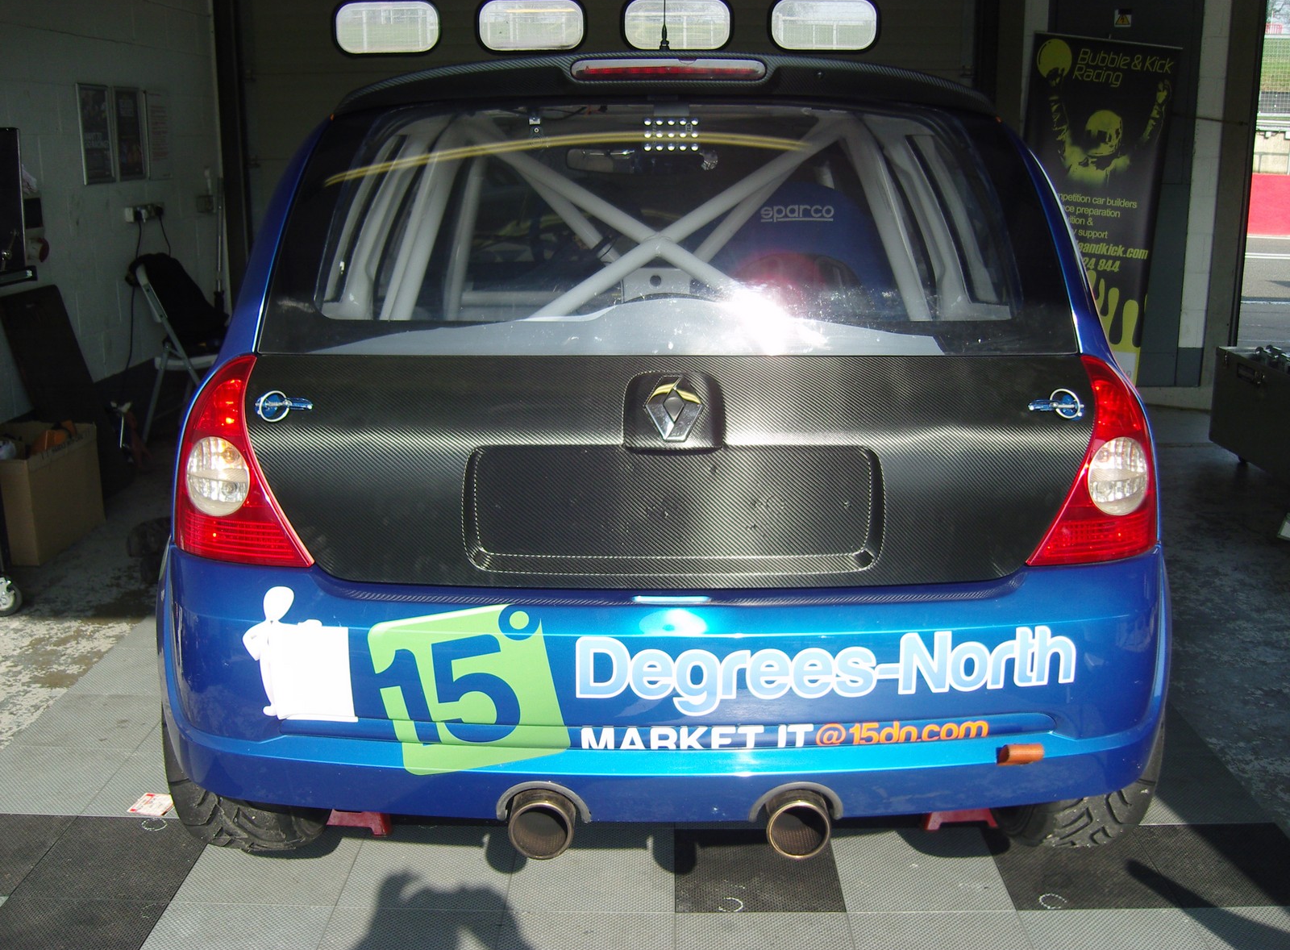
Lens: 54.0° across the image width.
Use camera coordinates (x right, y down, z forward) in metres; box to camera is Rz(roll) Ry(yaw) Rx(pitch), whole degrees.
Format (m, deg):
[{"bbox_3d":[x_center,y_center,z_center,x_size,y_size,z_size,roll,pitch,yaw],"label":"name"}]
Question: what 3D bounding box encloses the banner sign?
[{"bbox_3d":[2.450,-1.415,7.016,0.800,1.930,0.120,2,14,-6],"label":"banner sign"}]

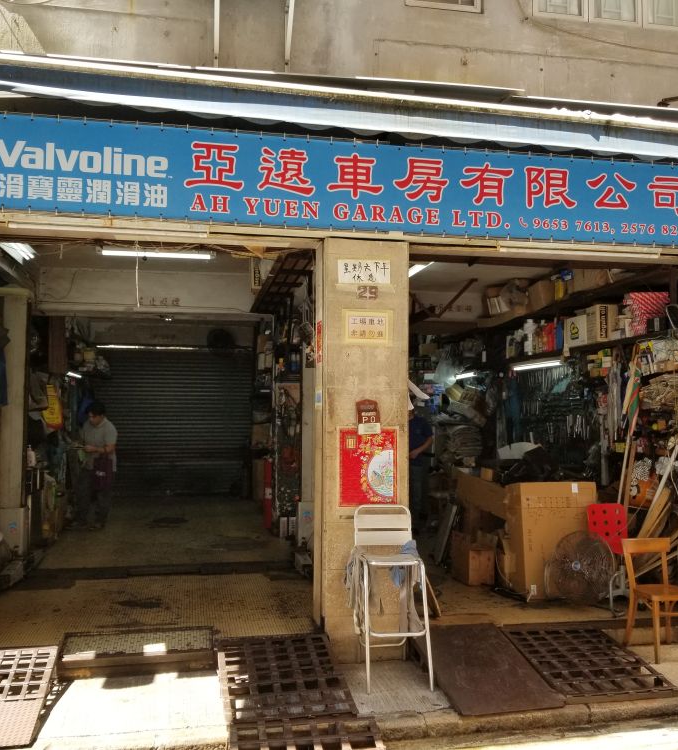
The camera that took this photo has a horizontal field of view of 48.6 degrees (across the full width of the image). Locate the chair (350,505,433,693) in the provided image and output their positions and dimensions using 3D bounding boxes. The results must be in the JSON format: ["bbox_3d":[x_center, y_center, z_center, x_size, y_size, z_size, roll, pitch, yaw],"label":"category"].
[{"bbox_3d":[0.313,1.340,4.627,0.410,1.020,0.560,1,-3,-8],"label":"chair"}]

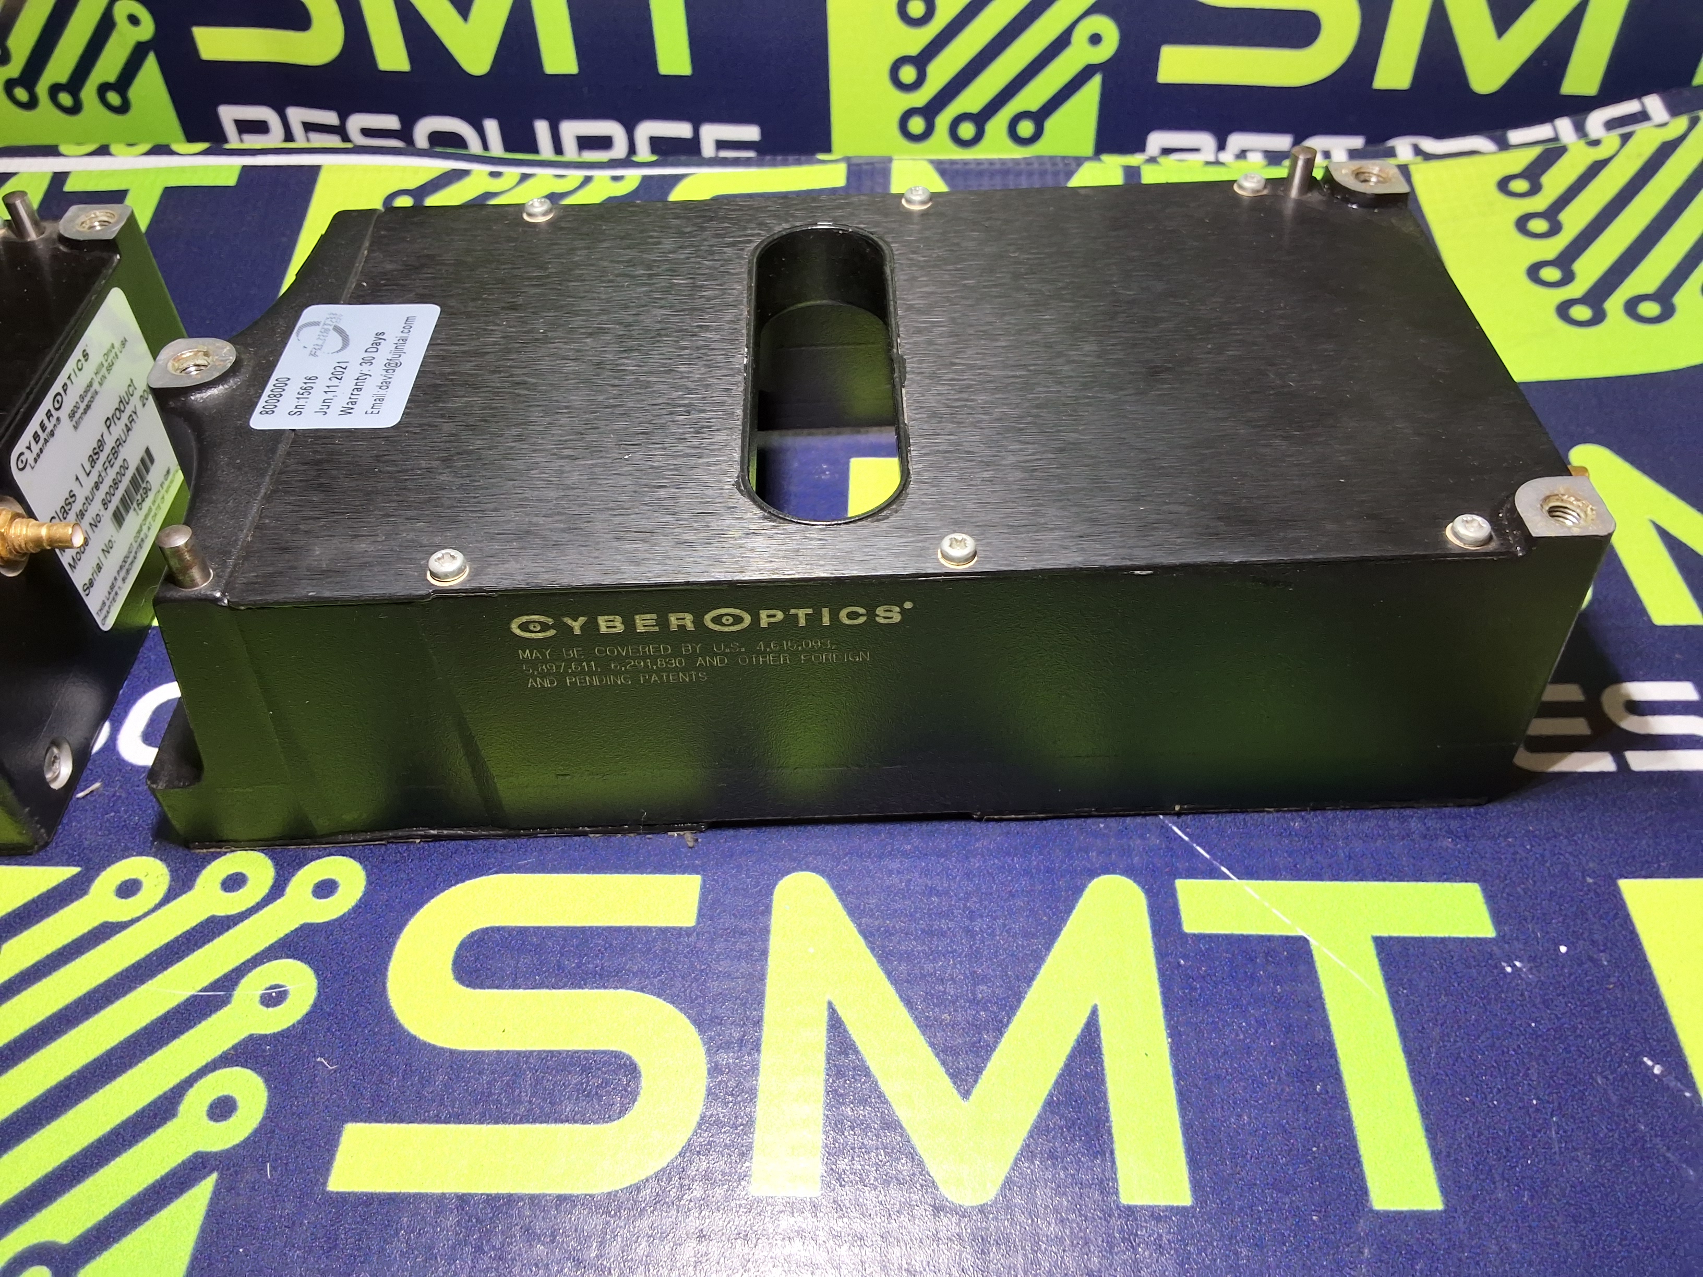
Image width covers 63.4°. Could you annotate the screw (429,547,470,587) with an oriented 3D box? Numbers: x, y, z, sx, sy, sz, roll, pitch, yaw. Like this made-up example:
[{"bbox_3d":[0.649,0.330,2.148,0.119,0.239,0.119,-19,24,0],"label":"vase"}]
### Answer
[{"bbox_3d":[-0.050,-0.009,0.168,0.005,0.002,0.005,-2,46,0],"label":"screw"}]

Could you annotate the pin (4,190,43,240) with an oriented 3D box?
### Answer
[{"bbox_3d":[-0.136,-0.069,0.226,0.004,0.007,0.004,-2,46,0],"label":"pin"}]

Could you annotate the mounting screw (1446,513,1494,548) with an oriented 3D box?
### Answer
[{"bbox_3d":[0.076,-0.013,0.168,0.005,0.002,0.005,-2,46,0],"label":"mounting screw"}]

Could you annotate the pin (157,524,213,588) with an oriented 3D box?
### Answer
[{"bbox_3d":[-0.081,-0.010,0.167,0.004,0.007,0.004,-2,46,0],"label":"pin"}]

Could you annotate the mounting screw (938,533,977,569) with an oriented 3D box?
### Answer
[{"bbox_3d":[0.013,-0.011,0.168,0.005,0.002,0.005,-2,46,0],"label":"mounting screw"}]

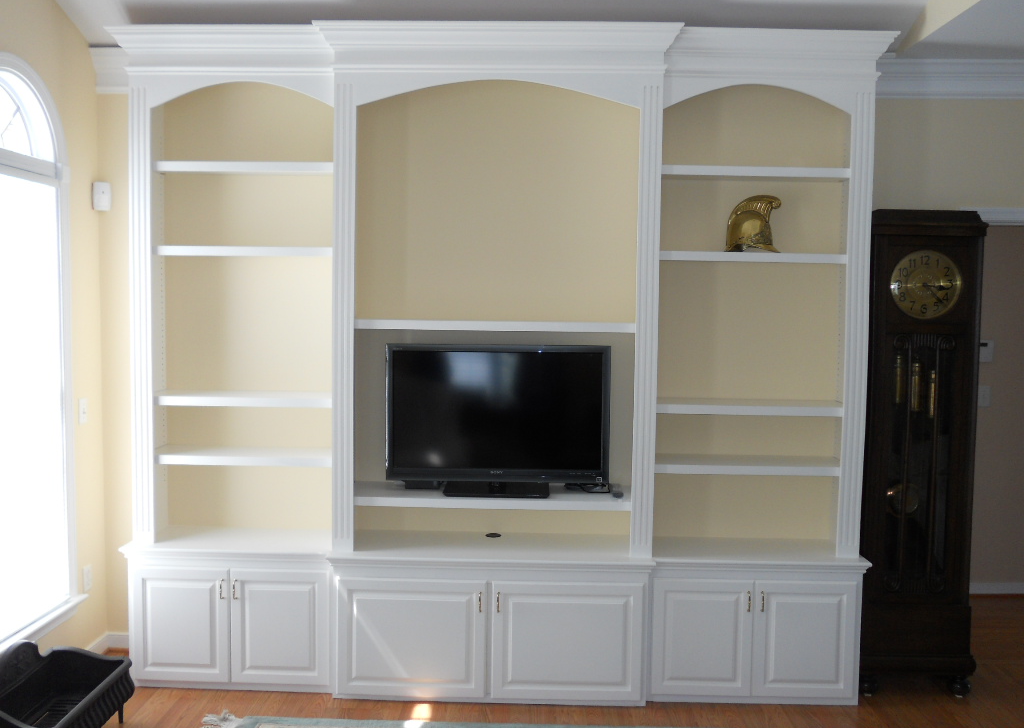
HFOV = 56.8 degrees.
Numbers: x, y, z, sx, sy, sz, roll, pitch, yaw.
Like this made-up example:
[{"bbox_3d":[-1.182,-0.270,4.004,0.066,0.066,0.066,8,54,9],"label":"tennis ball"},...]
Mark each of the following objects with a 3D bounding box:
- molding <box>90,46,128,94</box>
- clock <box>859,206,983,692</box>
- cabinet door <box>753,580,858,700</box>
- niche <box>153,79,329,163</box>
[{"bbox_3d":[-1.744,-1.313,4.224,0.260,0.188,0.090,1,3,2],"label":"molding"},{"bbox_3d":[1.708,0.379,4.069,0.486,2.035,0.341,1,3,2],"label":"clock"},{"bbox_3d":[1.194,1.128,3.875,0.414,0.481,0.022,1,3,2],"label":"cabinet door"},{"bbox_3d":[-1.125,-1.024,4.111,0.806,0.327,0.312,1,3,2],"label":"niche"}]

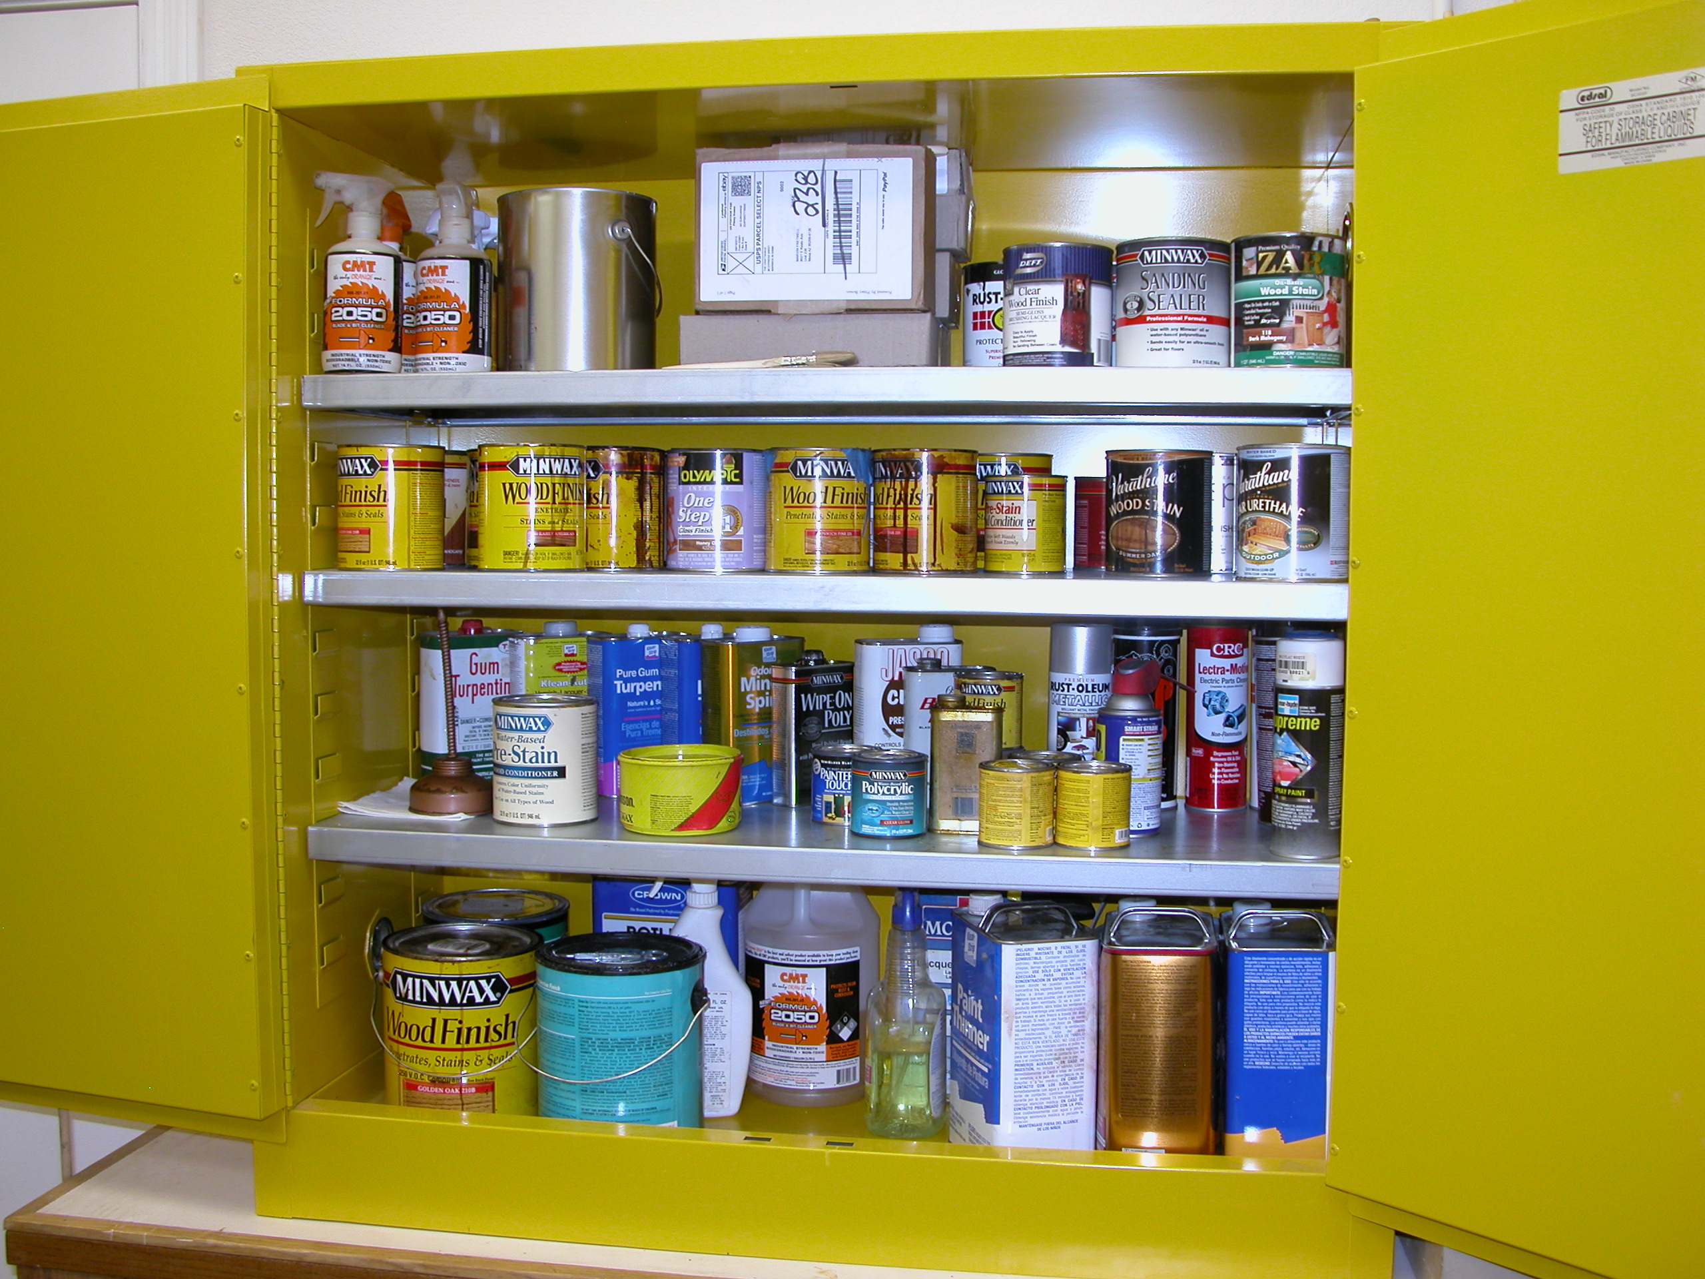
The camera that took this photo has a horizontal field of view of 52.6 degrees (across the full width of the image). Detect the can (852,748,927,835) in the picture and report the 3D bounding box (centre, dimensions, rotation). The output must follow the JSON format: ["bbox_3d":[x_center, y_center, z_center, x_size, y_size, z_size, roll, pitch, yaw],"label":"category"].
[{"bbox_3d":[0.036,0.151,1.700,0.074,0.077,0.074,0,4,1],"label":"can"}]

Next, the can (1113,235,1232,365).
[{"bbox_3d":[0.311,-0.318,1.670,0.108,0.124,0.108,1,4,9],"label":"can"}]

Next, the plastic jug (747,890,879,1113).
[{"bbox_3d":[-0.046,0.348,1.898,0.156,0.295,0.156,1,4,6],"label":"plastic jug"}]

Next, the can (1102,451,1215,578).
[{"bbox_3d":[0.313,-0.129,1.757,0.107,0.124,0.107,0,4,0],"label":"can"}]

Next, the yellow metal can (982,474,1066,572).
[{"bbox_3d":[0.178,-0.116,1.769,0.086,0.099,0.086,1,4,9],"label":"yellow metal can"}]

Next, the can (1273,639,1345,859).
[{"bbox_3d":[0.433,0.099,1.637,0.066,0.210,0.066,1,4,9],"label":"can"}]

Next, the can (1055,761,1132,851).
[{"bbox_3d":[0.236,0.162,1.690,0.073,0.076,0.073,1,4,6],"label":"can"}]

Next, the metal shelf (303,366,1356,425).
[{"bbox_3d":[-0.020,-0.245,1.771,1.000,0.032,0.340,1,4,9],"label":"metal shelf"}]

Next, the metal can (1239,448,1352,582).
[{"bbox_3d":[0.416,-0.119,1.626,0.108,0.124,0.108,0,4,0],"label":"metal can"}]

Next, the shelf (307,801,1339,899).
[{"bbox_3d":[-0.018,0.204,1.839,1.020,0.035,0.345,1,4,9],"label":"shelf"}]

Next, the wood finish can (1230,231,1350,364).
[{"bbox_3d":[0.408,-0.308,1.610,0.107,0.124,0.107,1,4,14],"label":"wood finish can"}]

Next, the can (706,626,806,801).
[{"bbox_3d":[-0.112,0.084,1.922,0.106,0.193,0.063,-3,5,-40],"label":"can"}]

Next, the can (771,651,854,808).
[{"bbox_3d":[-0.043,0.095,1.889,0.078,0.170,0.046,-2,5,-34],"label":"can"}]

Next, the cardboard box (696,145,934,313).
[{"bbox_3d":[-0.035,-0.415,1.778,0.234,0.163,0.100,1,4,9],"label":"cardboard box"}]

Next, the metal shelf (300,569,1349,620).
[{"bbox_3d":[-0.016,-0.054,1.822,1.020,0.035,0.345,1,4,9],"label":"metal shelf"}]

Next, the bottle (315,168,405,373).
[{"bbox_3d":[-0.502,-0.370,1.749,0.090,0.206,0.077,-1,4,-17],"label":"bottle"}]

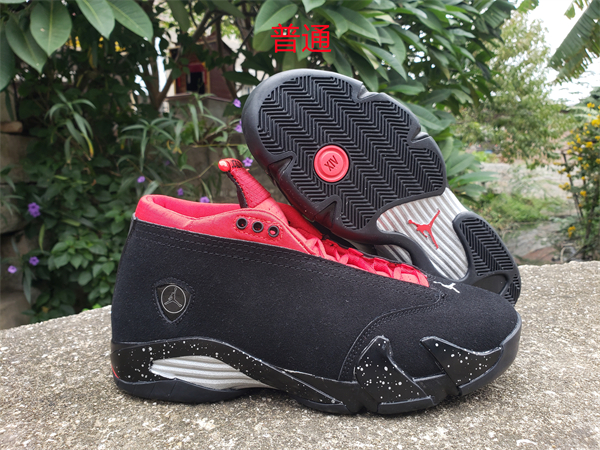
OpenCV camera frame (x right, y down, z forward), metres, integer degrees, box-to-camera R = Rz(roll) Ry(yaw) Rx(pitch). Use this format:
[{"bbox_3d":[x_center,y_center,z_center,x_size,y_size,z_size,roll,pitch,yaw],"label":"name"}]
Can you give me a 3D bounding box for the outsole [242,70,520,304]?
[{"bbox_3d":[0.064,-0.023,0.394,0.283,0.107,0.125,40,0,-18],"label":"outsole"}]

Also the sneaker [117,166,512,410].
[{"bbox_3d":[0.016,0.032,0.308,0.283,0.152,0.106,0,9,-2],"label":"sneaker"}]

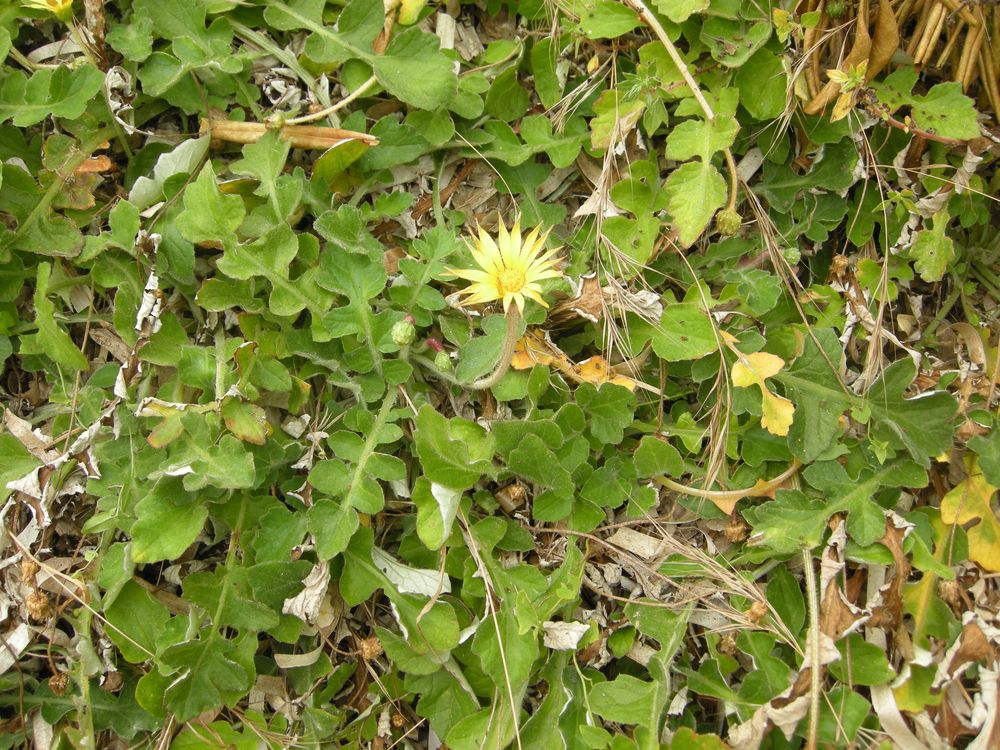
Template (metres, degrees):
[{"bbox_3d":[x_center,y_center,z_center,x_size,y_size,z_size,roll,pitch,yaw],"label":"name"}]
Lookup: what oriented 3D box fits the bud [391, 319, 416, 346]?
[{"bbox_3d":[-0.046,-0.020,0.482,0.011,0.011,0.012,15,96,-2],"label":"bud"}]

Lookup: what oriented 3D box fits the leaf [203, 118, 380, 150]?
[{"bbox_3d":[-0.116,-0.133,0.561,0.098,0.007,0.013,6,62,3],"label":"leaf"}]

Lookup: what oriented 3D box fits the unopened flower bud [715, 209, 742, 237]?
[{"bbox_3d":[0.117,-0.078,0.515,0.013,0.013,0.013,5,34,-3],"label":"unopened flower bud"}]

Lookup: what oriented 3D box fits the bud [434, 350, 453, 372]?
[{"bbox_3d":[-0.027,-0.006,0.488,0.008,0.011,0.008,-14,27,7],"label":"bud"}]

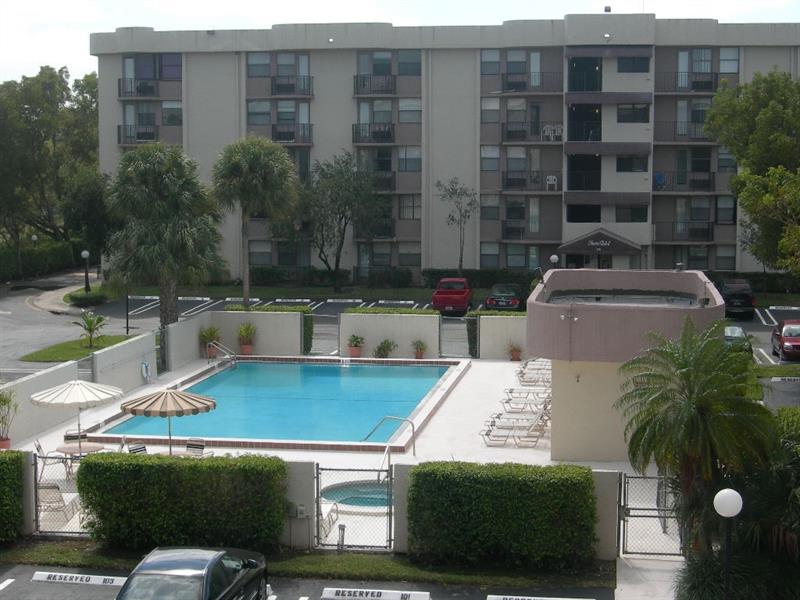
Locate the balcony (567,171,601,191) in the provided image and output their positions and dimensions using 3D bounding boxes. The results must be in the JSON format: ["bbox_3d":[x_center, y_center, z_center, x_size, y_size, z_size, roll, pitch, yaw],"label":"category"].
[{"bbox_3d":[10.177,-6.556,77.774,1.873,1.118,1.200,1,5,9],"label":"balcony"}]

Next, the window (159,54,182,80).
[{"bbox_3d":[-12.760,-12.946,78.525,1.334,1.429,0.150,1,7,9],"label":"window"}]

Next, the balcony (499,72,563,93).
[{"bbox_3d":[7.304,-11.883,77.687,3.344,1.163,1.300,1,6,9],"label":"balcony"}]

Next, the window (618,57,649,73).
[{"bbox_3d":[12.754,-12.863,77.069,1.725,0.875,0.150,1,6,9],"label":"window"}]

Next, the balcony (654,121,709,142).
[{"bbox_3d":[15.550,-9.119,76.897,3.369,1.224,1.379,1,6,9],"label":"balcony"}]

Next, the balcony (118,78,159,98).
[{"bbox_3d":[-15.067,-12.154,81.585,2.200,1.190,1.034,1,6,9],"label":"balcony"}]

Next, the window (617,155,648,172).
[{"bbox_3d":[12.616,-7.396,76.500,1.720,0.960,0.120,1,5,10],"label":"window"}]

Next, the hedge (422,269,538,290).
[{"bbox_3d":[4.434,-1.139,77.868,6.400,1.080,1.100,1,6,9],"label":"hedge"}]

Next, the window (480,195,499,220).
[{"bbox_3d":[5.082,-5.210,79.424,1.060,1.421,0.150,1,5,9],"label":"window"}]

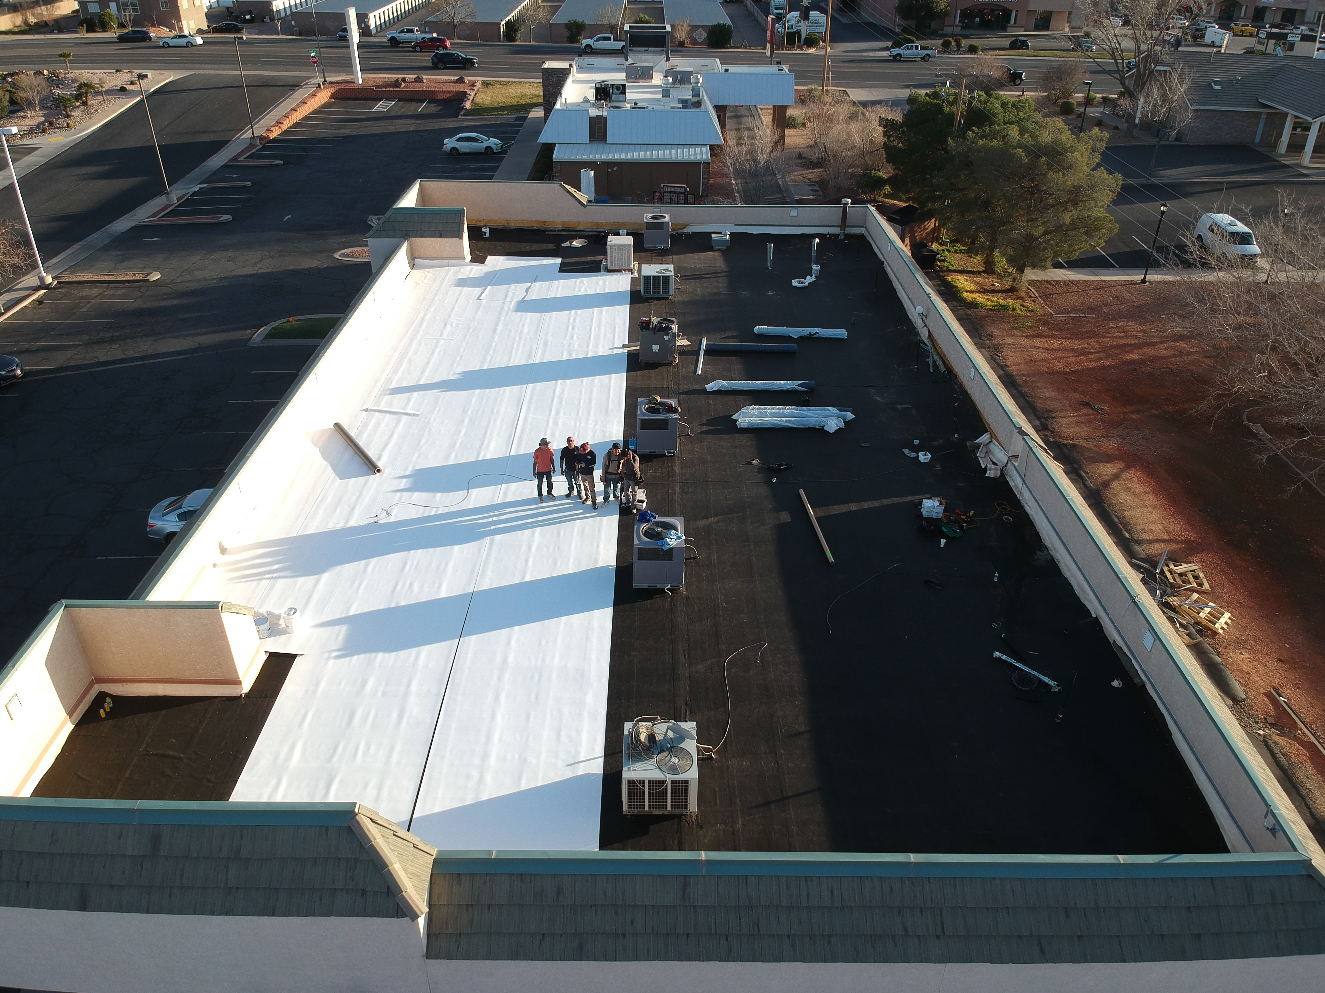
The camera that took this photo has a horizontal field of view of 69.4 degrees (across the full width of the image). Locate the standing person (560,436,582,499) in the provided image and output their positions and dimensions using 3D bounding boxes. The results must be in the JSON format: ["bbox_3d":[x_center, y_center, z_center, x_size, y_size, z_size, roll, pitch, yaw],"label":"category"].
[{"bbox_3d":[-2.205,-0.702,23.223,0.540,1.686,0.420,0,32,-1],"label":"standing person"}]

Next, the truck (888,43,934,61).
[{"bbox_3d":[29.975,-53.200,114.500,5.550,1.830,1.920,0,32,-1],"label":"truck"}]

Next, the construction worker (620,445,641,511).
[{"bbox_3d":[-0.745,-0.418,22.817,0.560,1.669,0.450,8,33,12],"label":"construction worker"}]

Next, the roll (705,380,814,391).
[{"bbox_3d":[2.963,-3.341,28.887,3.220,0.280,0.280,0,32,-2],"label":"roll"}]

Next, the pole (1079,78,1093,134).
[{"bbox_3d":[34.733,-32.025,78.970,0.850,4.466,0.350,1,32,-1],"label":"pole"}]

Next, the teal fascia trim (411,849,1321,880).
[{"bbox_3d":[3.085,5.363,14.040,12.795,0.310,0.170,1,32,-1],"label":"teal fascia trim"}]

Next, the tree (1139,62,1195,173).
[{"bbox_3d":[36.439,-27.070,69.279,3.900,7.400,3.900,1,32,-1],"label":"tree"}]

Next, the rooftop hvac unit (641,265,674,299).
[{"bbox_3d":[-0.171,-8.072,35.870,1.170,0.830,1.160,0,32,-1],"label":"rooftop hvac unit"}]

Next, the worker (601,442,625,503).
[{"bbox_3d":[-1.233,-0.549,23.387,0.550,1.727,0.400,1,32,-1],"label":"worker"}]

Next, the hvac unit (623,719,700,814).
[{"bbox_3d":[-0.033,4.543,16.078,1.218,0.909,1.218,1,32,-1],"label":"hvac unit"}]

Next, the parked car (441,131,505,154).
[{"bbox_3d":[-14.853,-27.798,75.400,4.640,1.460,1.780,0,32,-1],"label":"parked car"}]

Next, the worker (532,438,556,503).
[{"bbox_3d":[-2.845,-0.654,23.108,0.560,1.711,0.420,-6,33,-11],"label":"worker"}]

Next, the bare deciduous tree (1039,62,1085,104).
[{"bbox_3d":[37.302,-38.521,89.084,4.482,3.672,4.482,1,32,-1],"label":"bare deciduous tree"}]

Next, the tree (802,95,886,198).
[{"bbox_3d":[12.350,-23.568,64.499,5.583,6.235,5.583,1,32,-1],"label":"tree"}]

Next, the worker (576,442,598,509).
[{"bbox_3d":[-1.785,-0.531,22.918,0.560,1.729,0.500,8,33,12],"label":"worker"}]

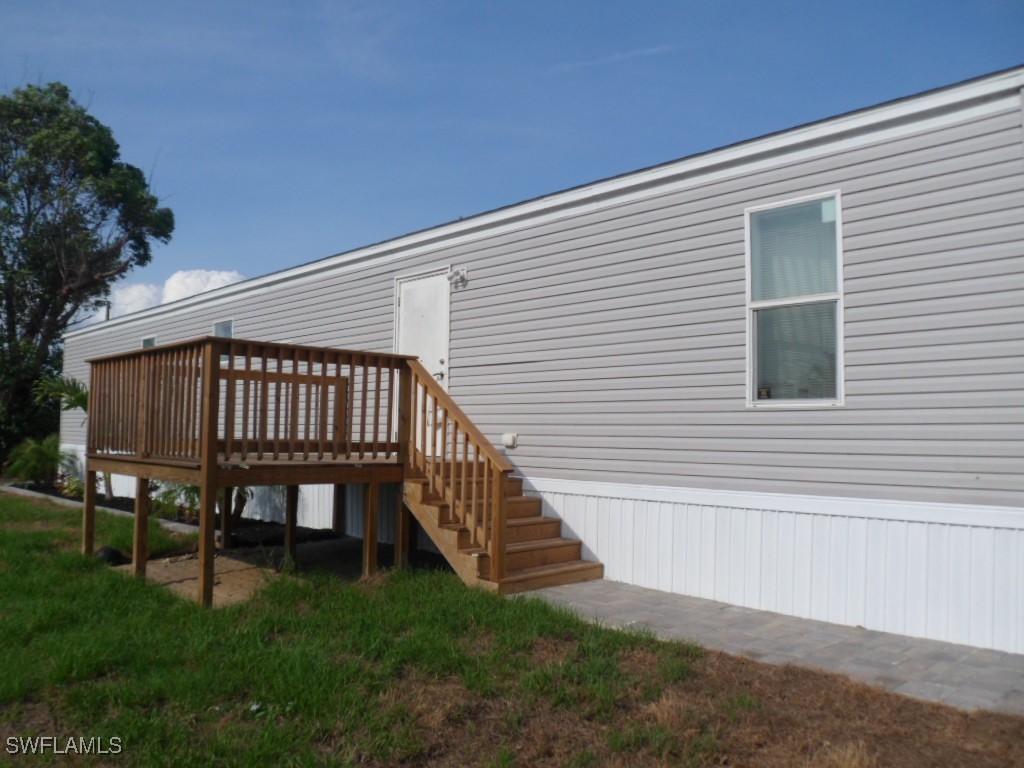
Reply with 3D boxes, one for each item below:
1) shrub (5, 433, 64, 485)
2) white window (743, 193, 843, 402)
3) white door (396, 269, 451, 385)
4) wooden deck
[{"bbox_3d":[-10.403,1.688,17.400,1.200,1.120,1.200,-3,-5,45],"label":"shrub"},{"bbox_3d":[2.040,-0.596,5.824,0.738,1.526,0.080,-3,-5,45],"label":"white window"},{"bbox_3d":[-1.008,-0.228,8.861,0.950,2.060,0.080,-3,-5,45],"label":"white door"},{"bbox_3d":[-1.738,0.743,7.430,4.200,1.950,2.950,-3,-5,45],"label":"wooden deck"}]

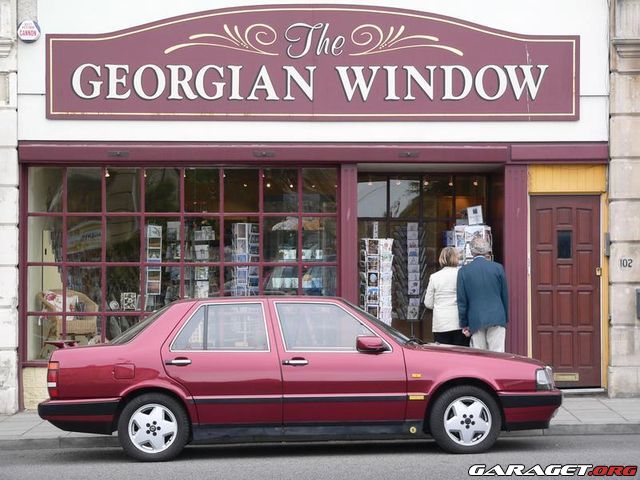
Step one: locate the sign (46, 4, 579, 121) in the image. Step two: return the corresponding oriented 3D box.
[{"bbox_3d":[-0.074,-1.878,19.950,5.639,1.227,0.060,0,-1,0],"label":"sign"}]

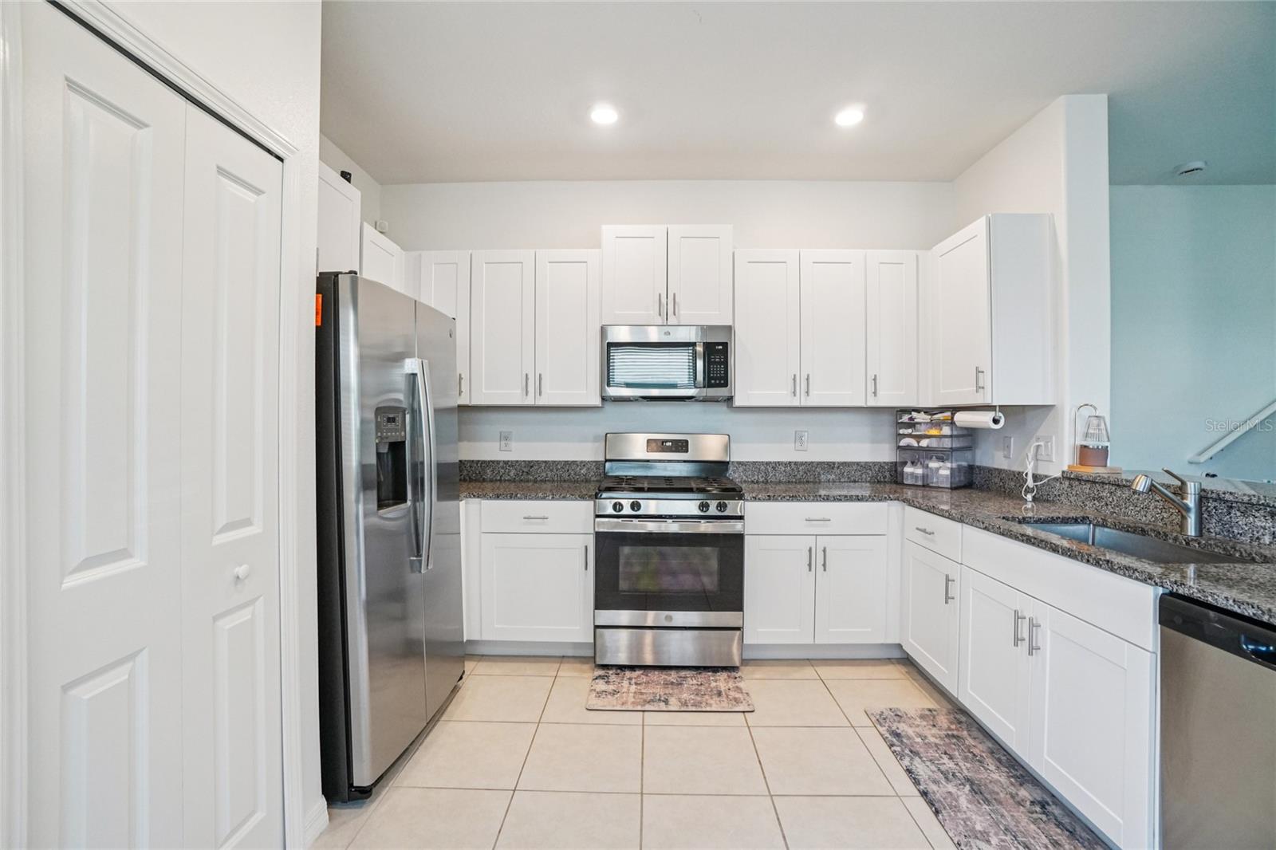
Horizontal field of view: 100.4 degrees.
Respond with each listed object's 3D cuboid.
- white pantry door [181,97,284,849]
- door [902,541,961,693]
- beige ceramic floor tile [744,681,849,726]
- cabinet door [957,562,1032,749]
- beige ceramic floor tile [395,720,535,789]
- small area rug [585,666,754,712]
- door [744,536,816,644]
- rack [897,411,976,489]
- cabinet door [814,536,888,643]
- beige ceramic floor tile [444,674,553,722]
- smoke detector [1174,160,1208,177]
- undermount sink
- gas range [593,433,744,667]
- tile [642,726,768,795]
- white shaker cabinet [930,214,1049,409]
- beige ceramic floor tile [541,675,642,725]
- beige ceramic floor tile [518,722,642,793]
[{"bbox_3d":[-1.065,0.250,1.395,0.035,2.030,0.342,0,0,1],"label":"white pantry door"},{"bbox_3d":[1.346,0.864,2.446,0.022,0.565,0.455,0,1,1],"label":"door"},{"bbox_3d":[0.697,1.284,2.464,0.446,0.010,0.426,0,0,1],"label":"beige ceramic floor tile"},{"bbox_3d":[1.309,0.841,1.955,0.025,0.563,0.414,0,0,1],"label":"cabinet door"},{"bbox_3d":[-0.643,1.282,2.076,0.444,0.010,0.430,0,0,1],"label":"beige ceramic floor tile"},{"bbox_3d":[0.149,1.273,2.581,0.750,0.010,0.430,0,0,1],"label":"small area rug"},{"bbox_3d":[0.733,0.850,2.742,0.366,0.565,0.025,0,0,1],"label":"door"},{"bbox_3d":[1.800,0.145,3.230,0.270,0.440,0.310,0,0,-41],"label":"rack"},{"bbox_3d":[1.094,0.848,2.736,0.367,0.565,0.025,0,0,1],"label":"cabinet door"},{"bbox_3d":[-0.635,1.281,2.495,0.444,0.010,0.430,0,0,1],"label":"beige ceramic floor tile"},{"bbox_3d":[3.365,-1.555,3.230,0.142,0.045,0.142,0,1,1],"label":"smoke detector"},{"bbox_3d":[1.570,0.485,1.745,0.410,0.210,0.720,0,0,2],"label":"undermount sink"},{"bbox_3d":[0.172,0.671,3.057,0.762,1.205,0.710,0,0,1],"label":"gas range"},{"bbox_3d":[0.243,1.286,2.053,0.448,0.010,0.422,0,0,1],"label":"tile"},{"bbox_3d":[1.840,-0.557,2.810,0.319,0.914,0.516,0,0,1],"label":"white shaker cabinet"},{"bbox_3d":[-0.195,1.282,2.480,0.444,0.010,0.430,0,0,1],"label":"beige ceramic floor tile"},{"bbox_3d":[-0.203,1.282,2.060,0.444,0.010,0.430,0,0,1],"label":"beige ceramic floor tile"}]

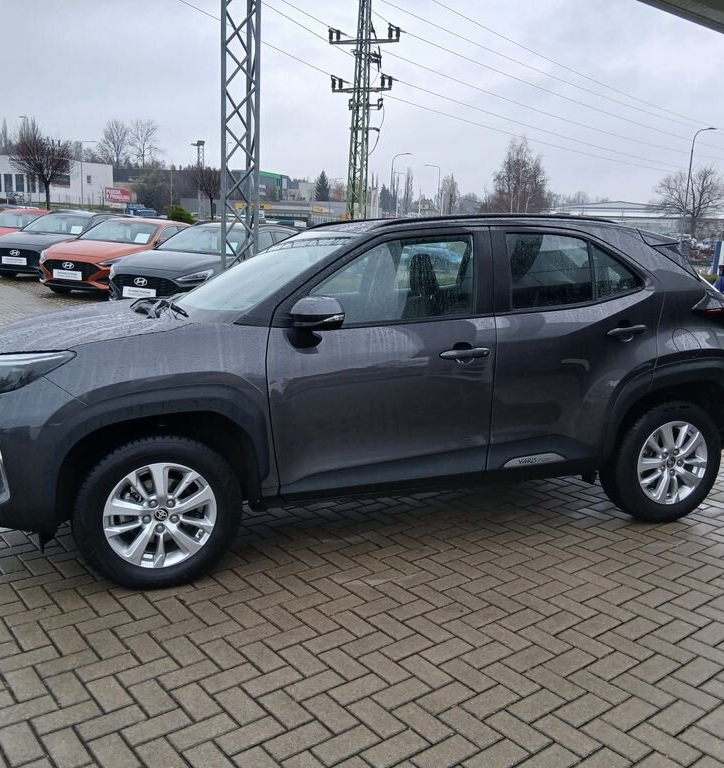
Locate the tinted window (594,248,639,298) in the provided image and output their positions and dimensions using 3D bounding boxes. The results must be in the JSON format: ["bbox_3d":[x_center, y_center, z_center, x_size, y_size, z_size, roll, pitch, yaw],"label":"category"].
[{"bbox_3d":[1.252,-0.557,3.813,0.295,0.282,0.040,-3,-11,-20],"label":"tinted window"}]

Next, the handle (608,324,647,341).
[{"bbox_3d":[1.287,-0.251,3.743,0.215,0.055,0.055,-3,11,-21],"label":"handle"}]

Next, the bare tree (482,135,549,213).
[{"bbox_3d":[17.678,-23.055,88.000,7.800,11.000,7.600,2,11,0],"label":"bare tree"}]

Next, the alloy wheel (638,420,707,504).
[{"bbox_3d":[1.574,0.394,3.997,0.440,0.440,0.180,-3,11,-21],"label":"alloy wheel"}]

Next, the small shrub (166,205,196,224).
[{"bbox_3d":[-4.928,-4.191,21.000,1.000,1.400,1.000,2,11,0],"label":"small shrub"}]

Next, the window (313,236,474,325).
[{"bbox_3d":[0.146,-0.466,3.402,0.820,0.434,0.050,-3,-11,-20],"label":"window"}]

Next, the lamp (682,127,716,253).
[{"bbox_3d":[20.564,-11.275,47.000,1.800,9.000,0.300,-6,13,-35],"label":"lamp"}]

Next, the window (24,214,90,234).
[{"bbox_3d":[-6.965,-3.631,17.564,1.380,0.100,0.870,4,42,11],"label":"window"}]

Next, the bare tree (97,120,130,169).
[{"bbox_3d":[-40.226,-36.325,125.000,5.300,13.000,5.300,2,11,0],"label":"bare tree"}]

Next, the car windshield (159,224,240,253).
[{"bbox_3d":[-2.721,-2.405,12.800,1.380,0.450,0.700,4,11,8],"label":"car windshield"}]

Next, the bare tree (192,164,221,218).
[{"bbox_3d":[-12.804,-16.142,65.000,3.200,4.770,3.200,2,10,0],"label":"bare tree"}]

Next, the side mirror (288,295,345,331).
[{"bbox_3d":[-0.190,-0.293,3.089,0.170,0.140,0.220,-3,11,-20],"label":"side mirror"}]

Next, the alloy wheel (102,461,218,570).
[{"bbox_3d":[-0.830,0.513,3.156,0.445,0.445,0.160,-3,11,-20],"label":"alloy wheel"}]

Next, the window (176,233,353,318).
[{"bbox_3d":[-0.543,-0.572,3.890,0.817,0.086,1.340,-31,19,-12],"label":"window"}]

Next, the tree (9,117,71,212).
[{"bbox_3d":[-15.885,-10.697,38.000,3.100,4.600,3.100,2,11,0],"label":"tree"}]

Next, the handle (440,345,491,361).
[{"bbox_3d":[0.461,-0.138,3.417,0.250,0.050,0.060,-3,11,-20],"label":"handle"}]

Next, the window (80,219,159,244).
[{"bbox_3d":[-4.591,-2.856,14.500,1.380,0.450,0.700,4,11,8],"label":"window"}]

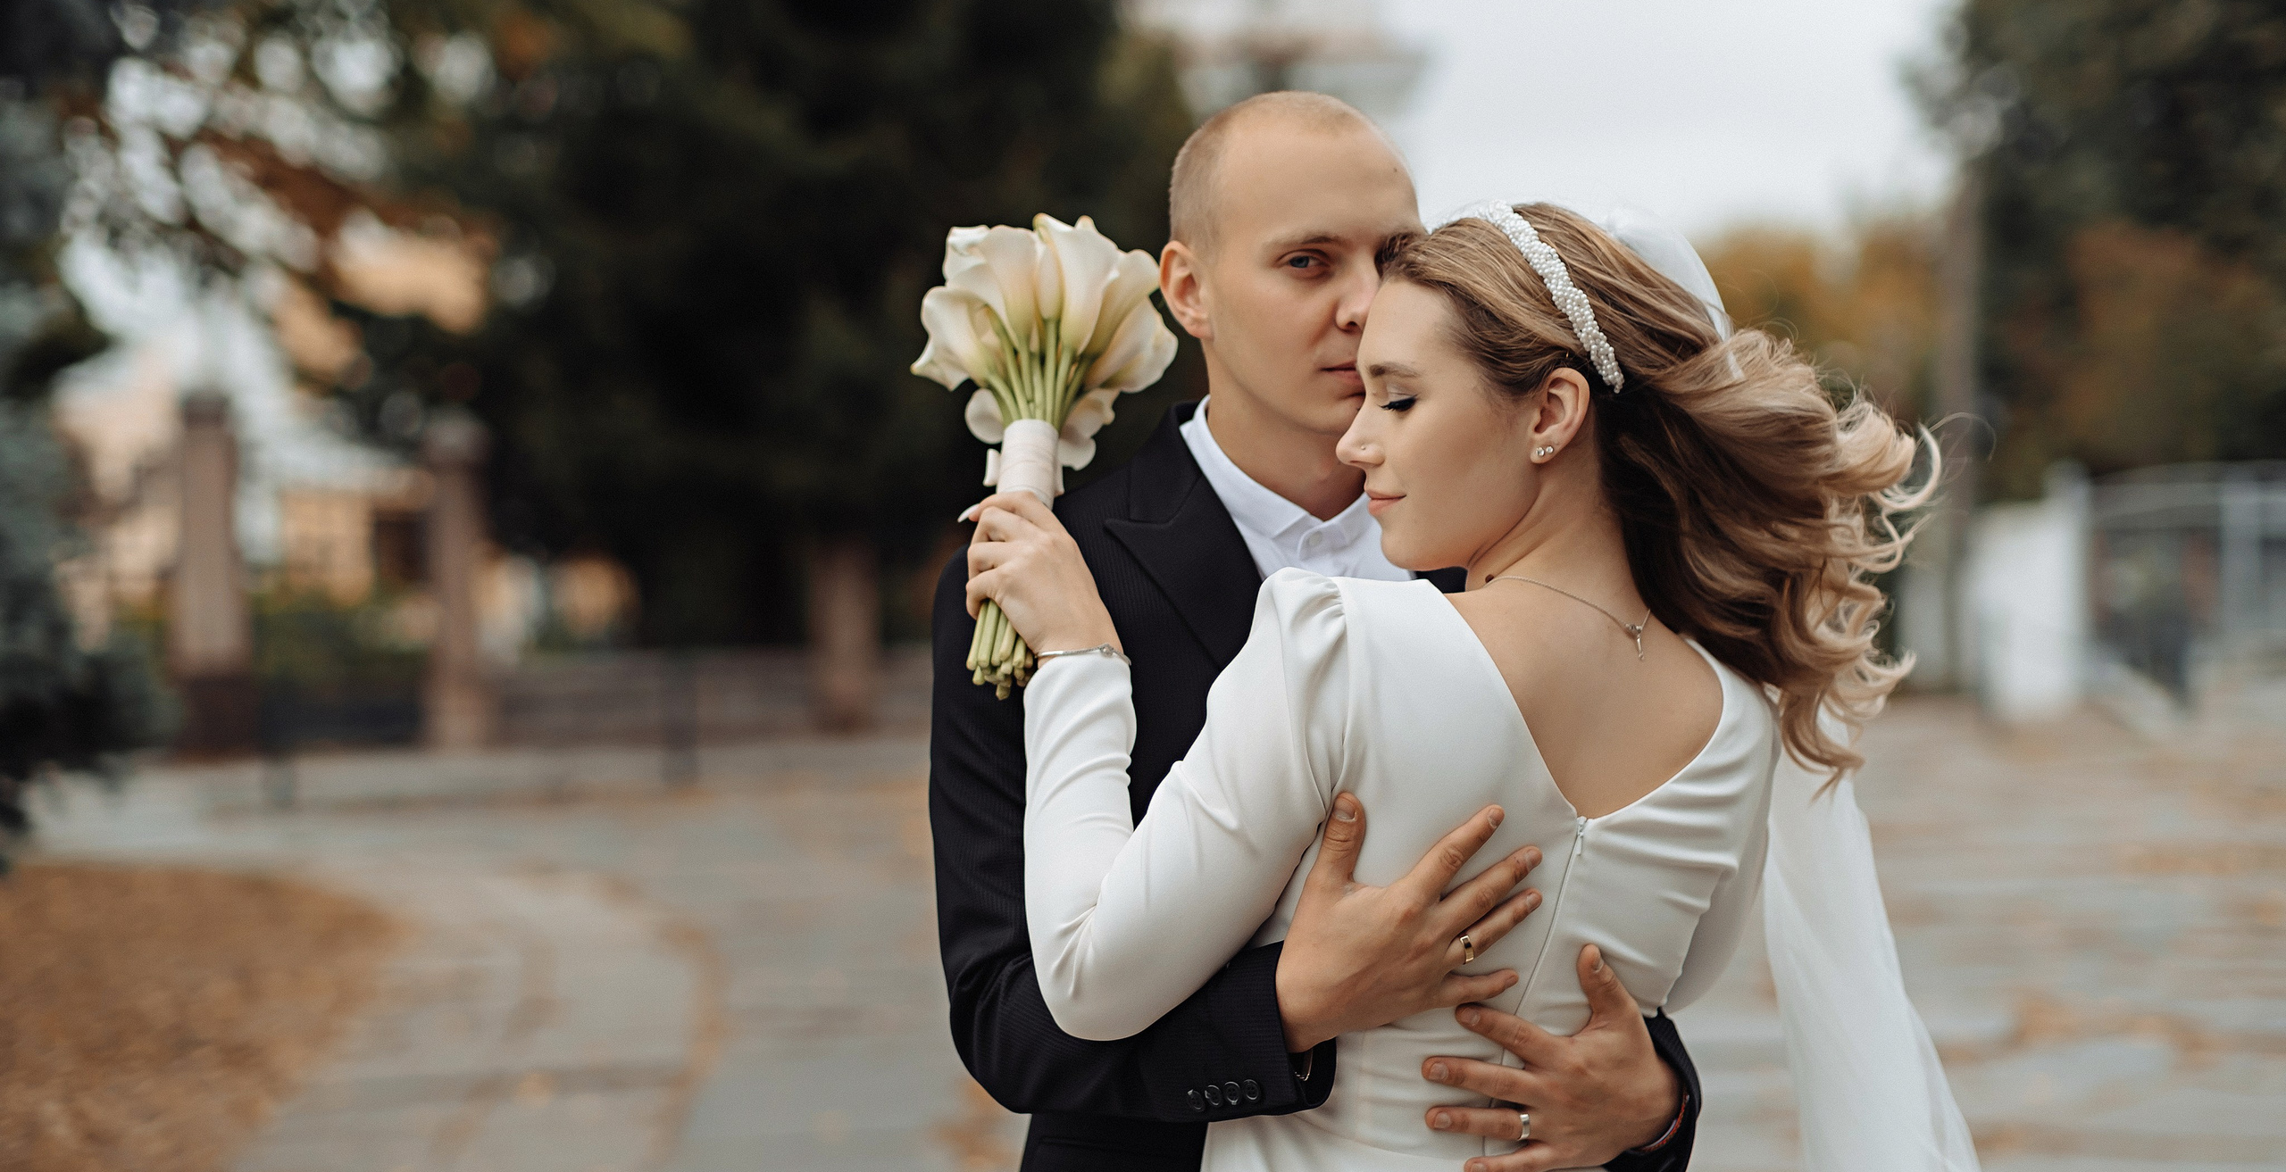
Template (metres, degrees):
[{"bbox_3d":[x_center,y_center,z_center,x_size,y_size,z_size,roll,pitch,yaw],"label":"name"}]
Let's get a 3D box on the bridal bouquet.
[{"bbox_3d":[-0.074,-0.081,3.500,0.175,0.335,0.175,8,-32,0],"label":"bridal bouquet"}]

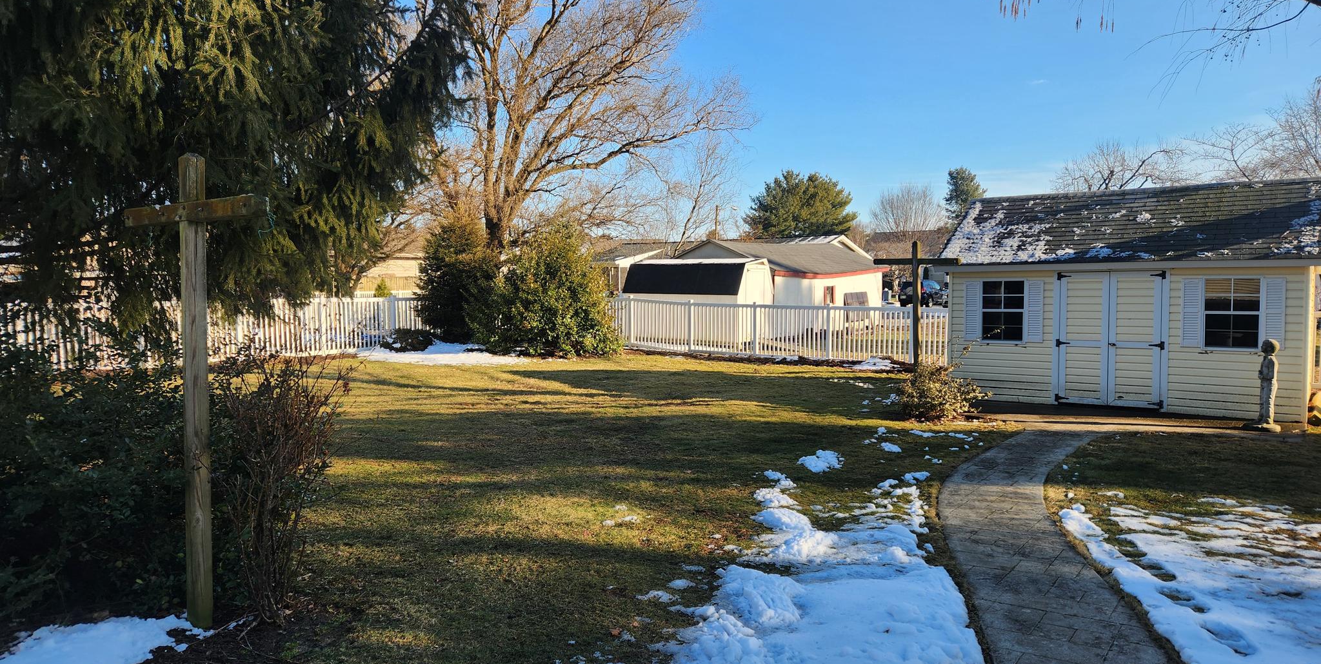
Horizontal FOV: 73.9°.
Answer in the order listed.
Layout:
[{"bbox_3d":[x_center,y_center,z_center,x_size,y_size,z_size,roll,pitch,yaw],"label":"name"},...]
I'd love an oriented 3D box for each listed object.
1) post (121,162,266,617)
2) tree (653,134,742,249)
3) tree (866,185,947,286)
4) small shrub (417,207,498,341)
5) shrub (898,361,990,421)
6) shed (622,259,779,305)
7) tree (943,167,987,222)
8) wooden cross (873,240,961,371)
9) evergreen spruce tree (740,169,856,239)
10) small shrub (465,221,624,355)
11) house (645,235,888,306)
[{"bbox_3d":[-2.336,0.298,4.418,1.230,2.380,0.130,2,3,37],"label":"post"},{"bbox_3d":[1.450,-3.757,33.363,3.500,7.450,3.400,0,3,0],"label":"tree"},{"bbox_3d":[18.867,-6.893,67.000,6.200,9.000,6.200,1,2,16],"label":"tree"},{"bbox_3d":[-4.827,-1.358,21.000,2.050,3.300,2.000,0,2,-13],"label":"small shrub"},{"bbox_3d":[3.691,0.777,11.500,1.100,0.780,1.050,1,3,18],"label":"shrub"},{"bbox_3d":[1.122,-0.954,26.000,3.900,2.400,2.200,2,3,34],"label":"shed"},{"bbox_3d":[24.300,-7.552,69.727,4.000,11.100,4.000,0,3,0],"label":"tree"},{"bbox_3d":[3.540,-0.065,12.110,1.200,2.380,0.120,2,3,38],"label":"wooden cross"},{"bbox_3d":[9.309,-6.274,58.000,7.600,8.800,7.400,1,2,9],"label":"evergreen spruce tree"},{"bbox_3d":[-2.850,-1.079,21.773,3.750,3.280,3.400,0,3,0],"label":"small shrub"},{"bbox_3d":[5.400,-2.430,40.431,8.500,4.150,10.000,3,4,44],"label":"house"}]

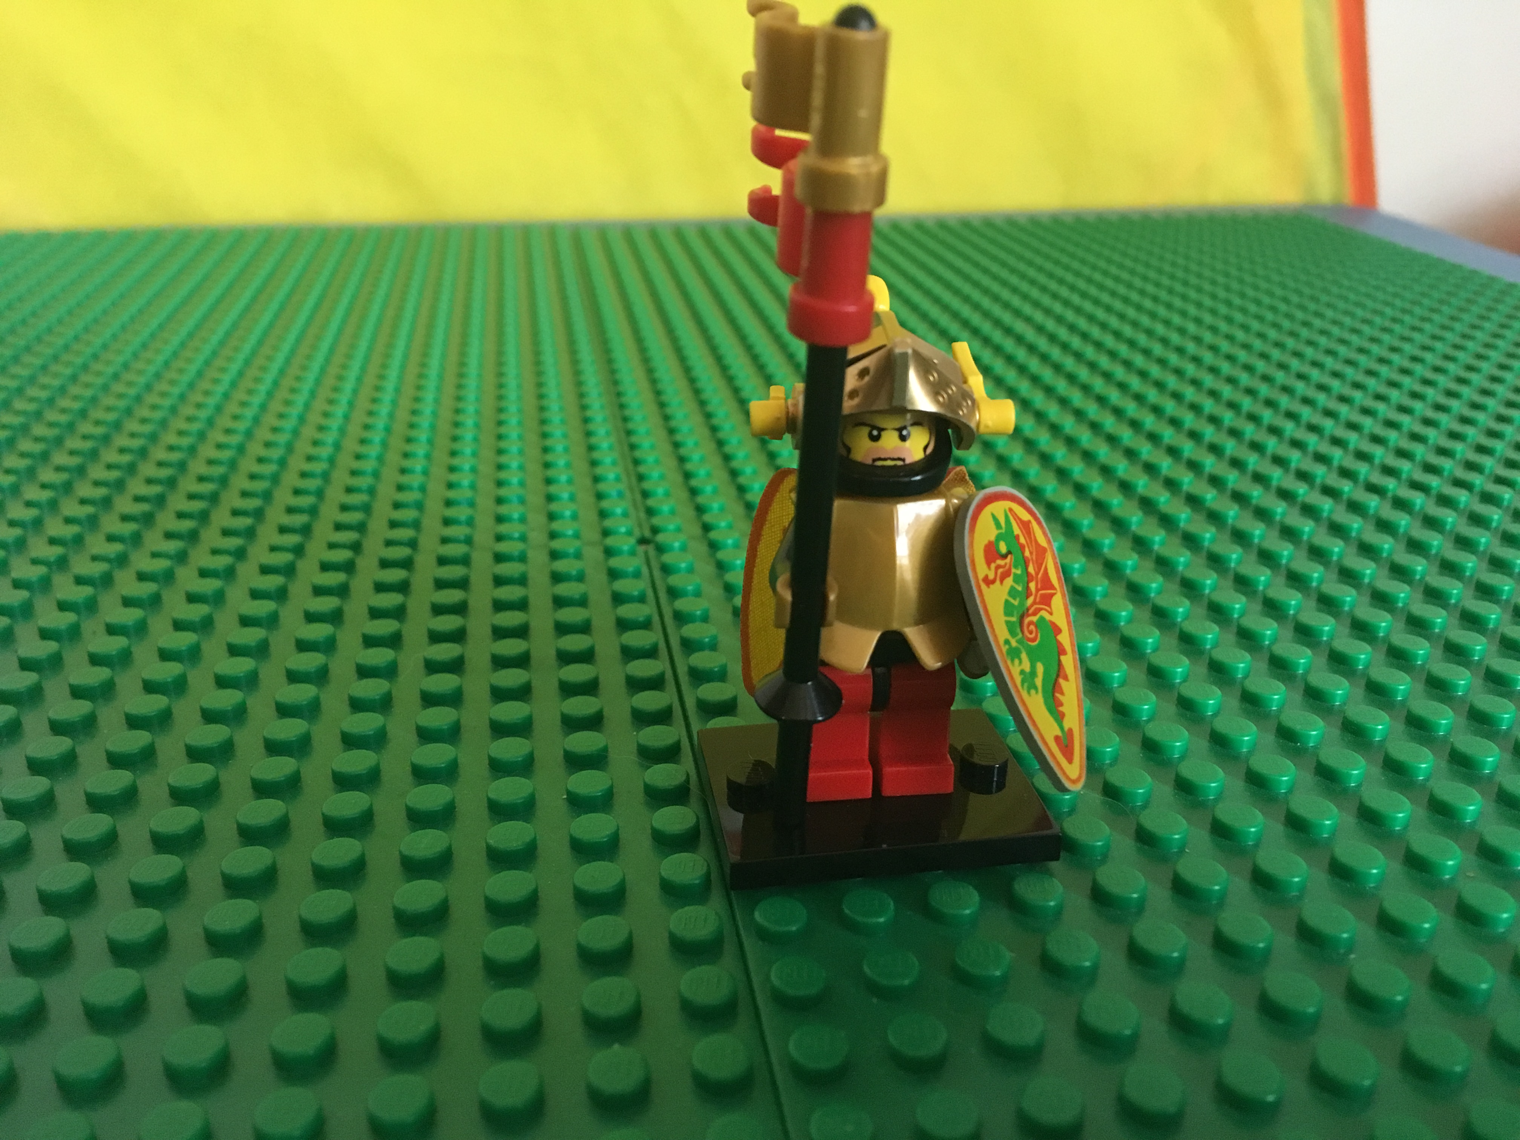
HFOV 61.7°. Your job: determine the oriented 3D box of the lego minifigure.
[{"bbox_3d":[0.011,-0.001,0.119,0.025,0.050,0.017,-3,24,-8],"label":"lego minifigure"}]

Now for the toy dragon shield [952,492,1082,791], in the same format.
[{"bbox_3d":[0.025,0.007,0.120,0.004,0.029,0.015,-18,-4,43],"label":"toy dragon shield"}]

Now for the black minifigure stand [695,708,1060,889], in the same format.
[{"bbox_3d":[0.011,0.022,0.130,0.032,0.005,0.024,-3,24,-8],"label":"black minifigure stand"}]

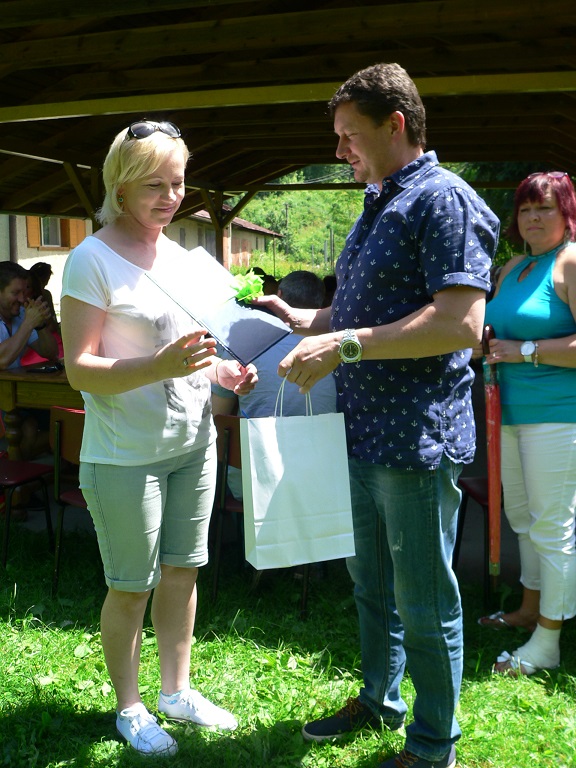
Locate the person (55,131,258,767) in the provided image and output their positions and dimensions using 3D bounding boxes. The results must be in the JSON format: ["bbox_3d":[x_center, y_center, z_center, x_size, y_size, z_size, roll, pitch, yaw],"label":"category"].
[{"bbox_3d":[-0.333,0.177,2.139,0.480,1.680,0.500,7,11,41],"label":"person"}]

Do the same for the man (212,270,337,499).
[{"bbox_3d":[0.051,0.196,3.285,0.580,1.290,0.700,1,9,16],"label":"man"}]

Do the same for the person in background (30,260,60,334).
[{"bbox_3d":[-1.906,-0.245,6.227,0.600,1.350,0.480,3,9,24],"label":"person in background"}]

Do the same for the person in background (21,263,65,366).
[{"bbox_3d":[-1.520,-0.040,4.944,0.500,1.320,0.650,2,9,20],"label":"person in background"}]

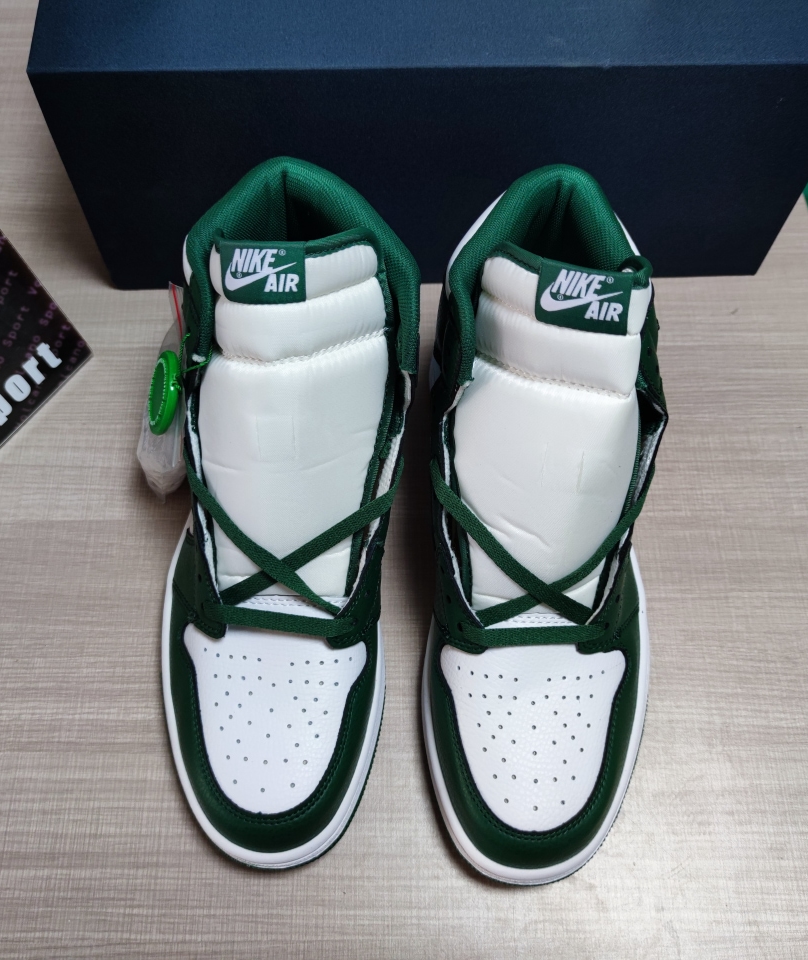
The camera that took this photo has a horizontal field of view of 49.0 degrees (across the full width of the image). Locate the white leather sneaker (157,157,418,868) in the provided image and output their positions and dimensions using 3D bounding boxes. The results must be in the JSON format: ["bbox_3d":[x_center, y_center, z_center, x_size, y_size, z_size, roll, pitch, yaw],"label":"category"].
[{"bbox_3d":[-0.054,0.005,0.369,0.109,0.168,0.286,2,66,0],"label":"white leather sneaker"}]

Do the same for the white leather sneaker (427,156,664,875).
[{"bbox_3d":[0.063,0.011,0.369,0.109,0.168,0.286,1,66,-1],"label":"white leather sneaker"}]

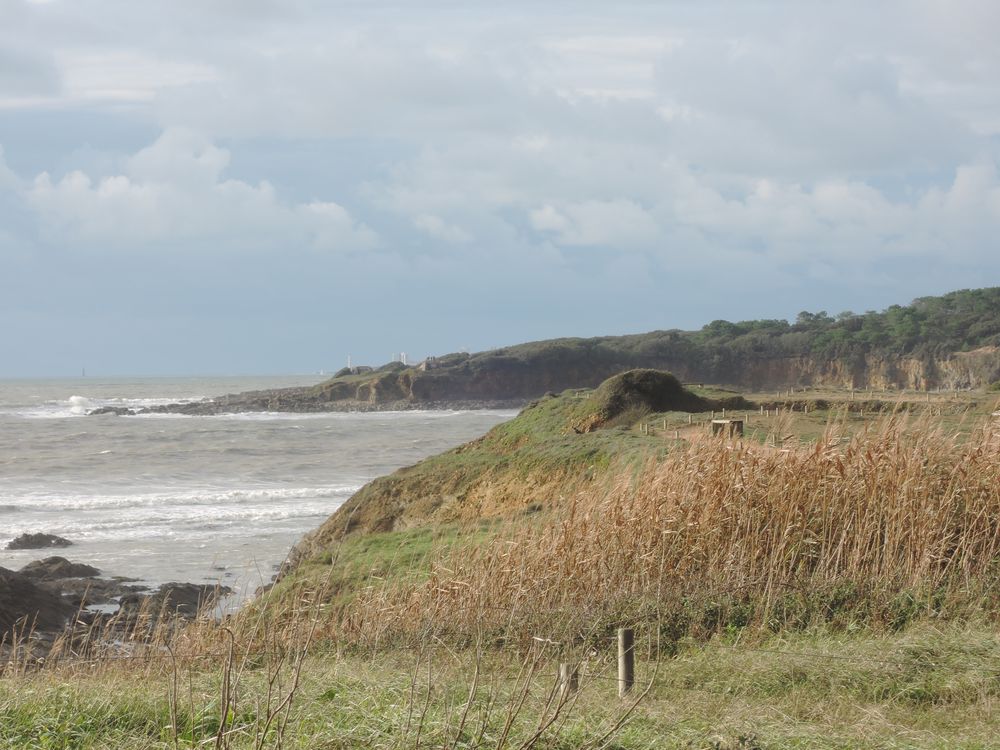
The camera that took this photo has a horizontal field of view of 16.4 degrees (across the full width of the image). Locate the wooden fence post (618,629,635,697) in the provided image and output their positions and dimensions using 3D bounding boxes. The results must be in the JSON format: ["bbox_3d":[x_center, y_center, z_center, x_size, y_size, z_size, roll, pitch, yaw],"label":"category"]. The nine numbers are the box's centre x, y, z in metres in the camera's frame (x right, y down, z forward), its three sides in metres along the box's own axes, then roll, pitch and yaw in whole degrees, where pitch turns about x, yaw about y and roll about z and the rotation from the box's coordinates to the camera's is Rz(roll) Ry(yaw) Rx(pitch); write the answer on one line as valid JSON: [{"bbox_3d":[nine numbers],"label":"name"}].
[{"bbox_3d":[0.877,2.008,24.000,0.107,0.505,0.107,-1,0,0],"label":"wooden fence post"}]

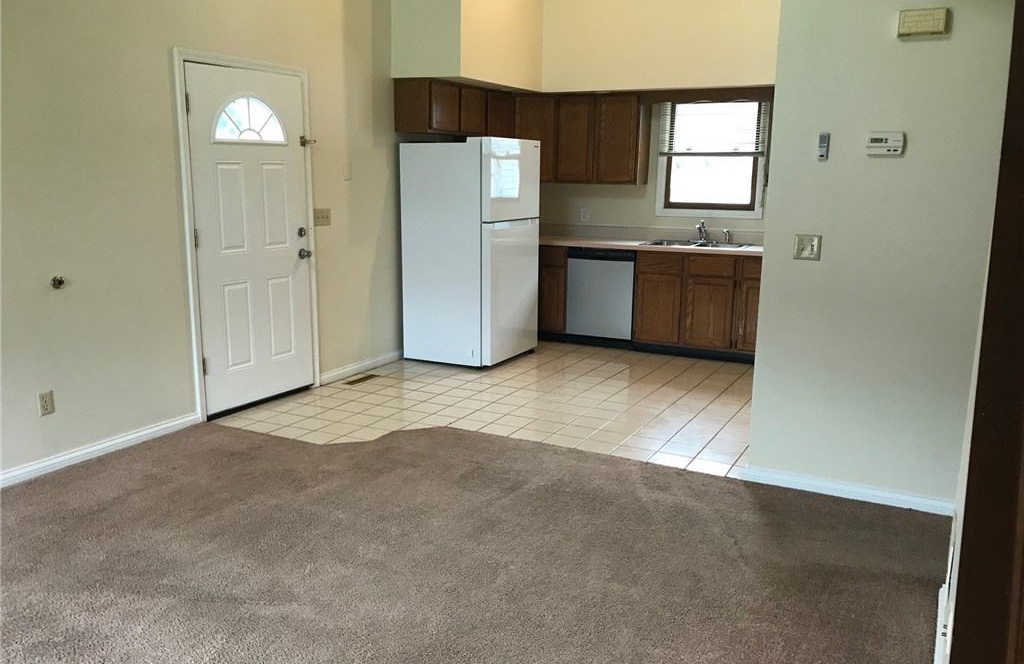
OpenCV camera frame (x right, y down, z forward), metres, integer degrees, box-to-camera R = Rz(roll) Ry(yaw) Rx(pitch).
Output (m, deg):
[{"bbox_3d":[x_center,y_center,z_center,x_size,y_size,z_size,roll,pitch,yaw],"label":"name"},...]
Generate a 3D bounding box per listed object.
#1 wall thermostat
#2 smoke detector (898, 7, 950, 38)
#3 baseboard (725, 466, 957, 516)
[{"bbox_3d":[1.560,-0.785,3.463,0.144,0.090,0.030,6,13,28],"label":"wall thermostat"},{"bbox_3d":[1.647,-1.239,3.318,0.166,0.100,0.045,6,13,28],"label":"smoke detector"},{"bbox_3d":[1.526,0.721,3.783,0.882,0.080,0.014,6,13,28],"label":"baseboard"}]

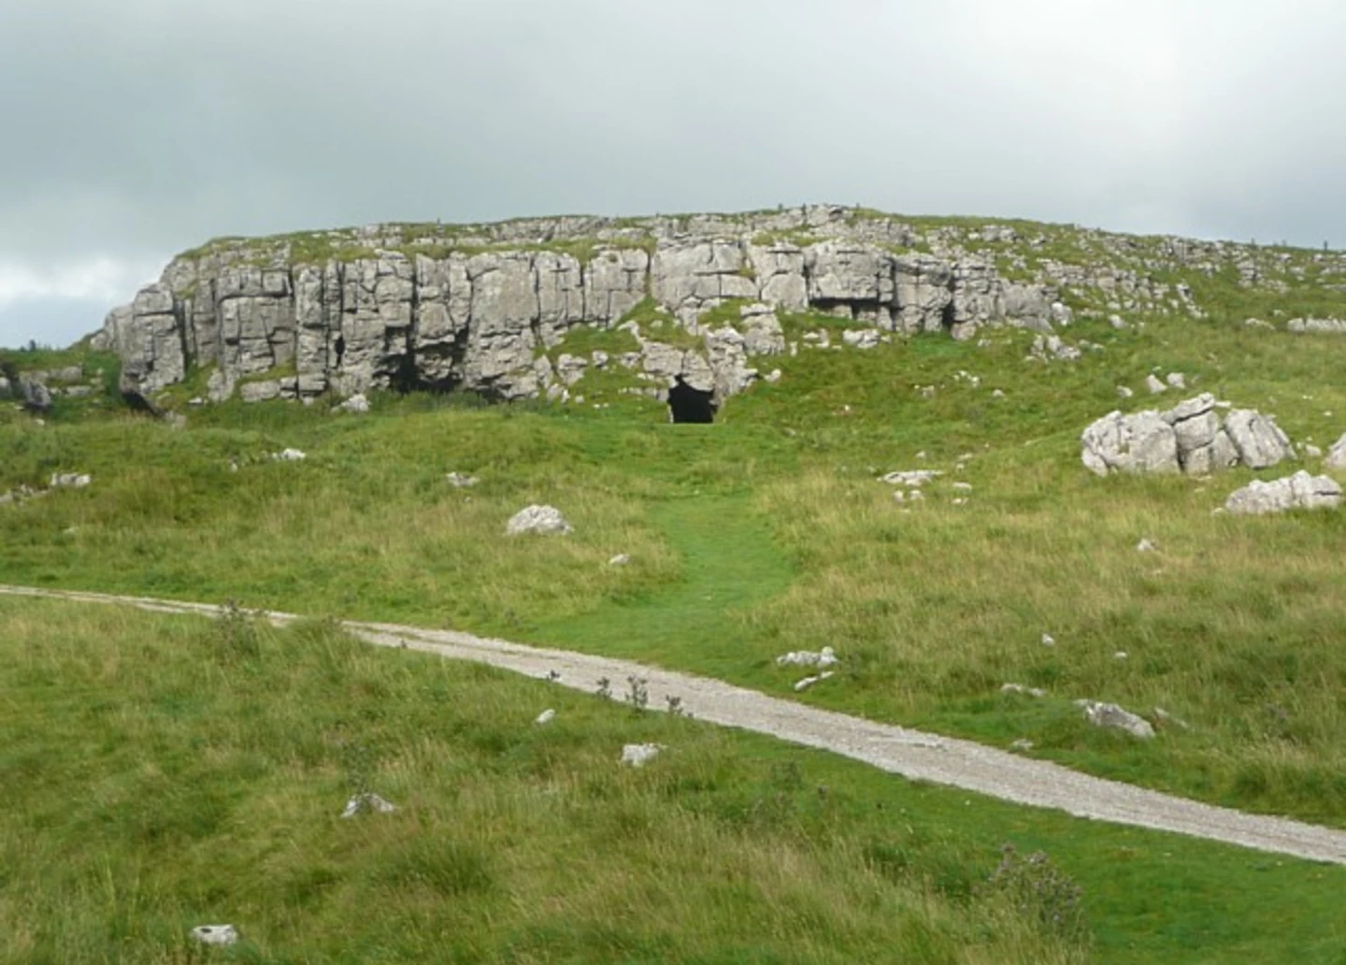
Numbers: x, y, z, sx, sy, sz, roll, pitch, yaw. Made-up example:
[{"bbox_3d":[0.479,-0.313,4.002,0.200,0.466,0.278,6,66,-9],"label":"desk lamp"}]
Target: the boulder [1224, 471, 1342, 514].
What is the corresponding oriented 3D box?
[{"bbox_3d":[17.926,0.309,88.000,3.493,1.229,2.096,0,1,0],"label":"boulder"}]

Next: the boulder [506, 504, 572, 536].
[{"bbox_3d":[-3.672,1.022,82.000,1.843,0.838,1.382,0,1,0],"label":"boulder"}]

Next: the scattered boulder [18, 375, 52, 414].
[{"bbox_3d":[-25.157,-3.461,118.000,1.368,1.528,1.163,0,1,0],"label":"scattered boulder"}]

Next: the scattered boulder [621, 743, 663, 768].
[{"bbox_3d":[-0.435,3.835,42.000,0.590,0.329,0.443,0,1,0],"label":"scattered boulder"}]

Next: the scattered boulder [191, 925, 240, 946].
[{"bbox_3d":[-3.667,3.629,24.000,0.396,0.164,0.297,0,1,0],"label":"scattered boulder"}]

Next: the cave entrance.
[{"bbox_3d":[0.708,-3.068,112.000,1.849,1.717,1.294,0,1,0],"label":"cave entrance"}]

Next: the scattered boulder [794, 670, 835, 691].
[{"bbox_3d":[2.541,3.575,54.000,0.740,0.368,0.481,0,1,0],"label":"scattered boulder"}]

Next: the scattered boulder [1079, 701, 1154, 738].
[{"bbox_3d":[7.550,4.039,51.000,1.326,0.625,0.862,0,1,0],"label":"scattered boulder"}]

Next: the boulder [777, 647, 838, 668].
[{"bbox_3d":[2.553,3.333,57.000,1.161,0.388,0.639,0,1,0],"label":"boulder"}]

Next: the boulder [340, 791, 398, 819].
[{"bbox_3d":[-3.654,3.882,36.000,0.695,0.307,0.487,0,1,0],"label":"boulder"}]

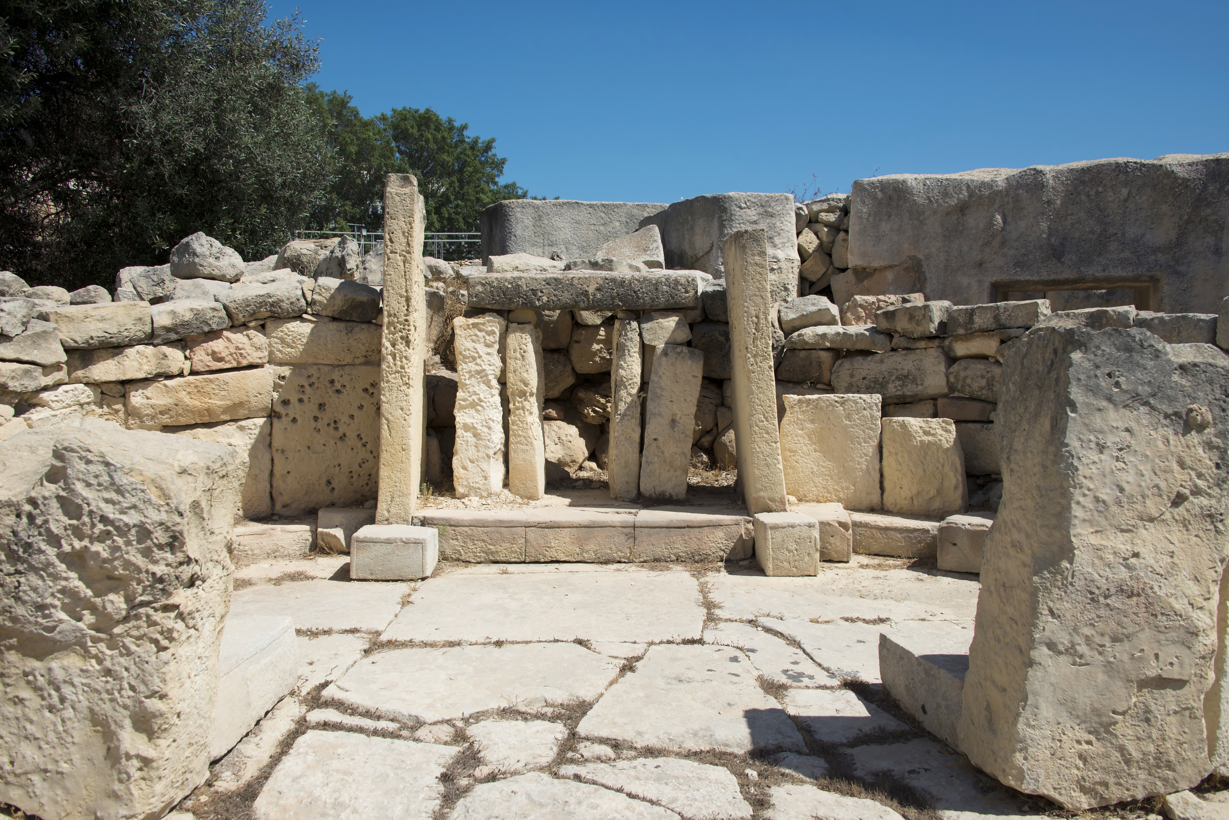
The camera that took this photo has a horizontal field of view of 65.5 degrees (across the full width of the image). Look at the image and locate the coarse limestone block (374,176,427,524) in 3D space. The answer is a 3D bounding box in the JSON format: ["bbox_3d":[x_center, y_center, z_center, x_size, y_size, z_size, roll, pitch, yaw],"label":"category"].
[{"bbox_3d":[-1.783,-0.477,7.980,0.300,2.860,0.450,1,3,0],"label":"coarse limestone block"}]

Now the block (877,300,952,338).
[{"bbox_3d":[3.560,-1.070,11.400,0.850,0.410,0.550,0,1,14],"label":"block"}]

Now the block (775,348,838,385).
[{"bbox_3d":[2.048,-0.463,10.290,0.620,0.370,0.450,0,2,3],"label":"block"}]

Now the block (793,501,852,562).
[{"bbox_3d":[2.150,1.315,10.100,0.620,0.460,0.700,0,0,6],"label":"block"}]

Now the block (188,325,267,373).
[{"bbox_3d":[-3.749,-0.589,9.285,0.680,0.370,0.420,-6,3,-15],"label":"block"}]

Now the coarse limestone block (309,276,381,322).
[{"bbox_3d":[-2.320,-0.953,8.250,0.540,0.340,0.400,0,3,-5],"label":"coarse limestone block"}]

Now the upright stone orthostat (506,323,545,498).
[{"bbox_3d":[-1.025,0.020,10.930,0.370,1.950,0.400,0,0,-3],"label":"upright stone orthostat"}]

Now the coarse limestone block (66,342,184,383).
[{"bbox_3d":[-4.409,-0.417,8.620,0.906,0.304,0.420,-1,2,-36],"label":"coarse limestone block"}]

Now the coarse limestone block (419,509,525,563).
[{"bbox_3d":[-1.277,1.122,8.550,0.905,0.395,0.520,0,2,-1],"label":"coarse limestone block"}]

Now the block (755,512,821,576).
[{"bbox_3d":[1.422,1.101,7.903,0.420,0.420,0.620,0,2,3],"label":"block"}]

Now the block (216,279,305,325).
[{"bbox_3d":[-3.454,-1.056,9.418,0.780,0.370,0.500,-6,3,-15],"label":"block"}]

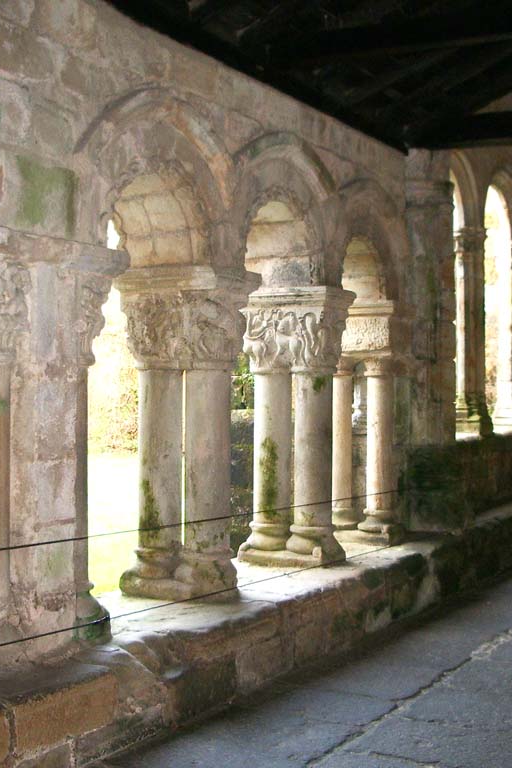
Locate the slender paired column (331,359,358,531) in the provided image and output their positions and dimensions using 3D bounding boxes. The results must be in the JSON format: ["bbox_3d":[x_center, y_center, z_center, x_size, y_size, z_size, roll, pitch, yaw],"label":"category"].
[{"bbox_3d":[0.666,0.471,7.879,0.275,1.335,0.275,0,-1,0],"label":"slender paired column"}]

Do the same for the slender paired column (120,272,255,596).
[{"bbox_3d":[-0.374,0.266,5.645,0.658,1.718,0.402,0,-1,30],"label":"slender paired column"}]

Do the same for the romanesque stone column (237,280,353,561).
[{"bbox_3d":[0.260,0.279,6.820,0.658,1.767,0.432,0,-1,30],"label":"romanesque stone column"}]

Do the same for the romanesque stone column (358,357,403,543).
[{"bbox_3d":[0.921,0.484,7.723,0.304,1.364,0.294,0,-1,0],"label":"romanesque stone column"}]

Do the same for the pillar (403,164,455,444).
[{"bbox_3d":[1.537,-0.670,9.105,0.367,2.387,0.367,-1,-1,30],"label":"pillar"}]

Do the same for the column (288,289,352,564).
[{"bbox_3d":[0.439,0.299,7.351,0.326,1.907,0.316,-1,-1,30],"label":"column"}]

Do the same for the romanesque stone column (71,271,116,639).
[{"bbox_3d":[-0.917,0.341,5.129,0.326,1.785,0.326,-1,-1,30],"label":"romanesque stone column"}]

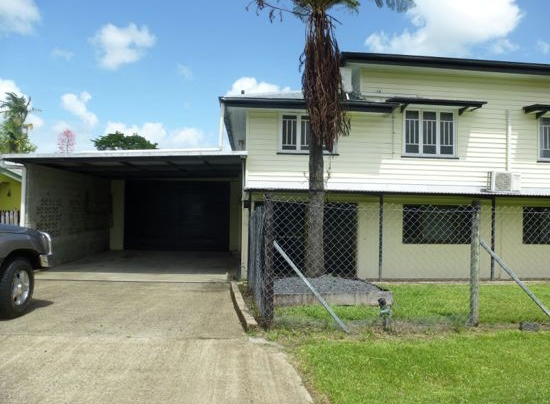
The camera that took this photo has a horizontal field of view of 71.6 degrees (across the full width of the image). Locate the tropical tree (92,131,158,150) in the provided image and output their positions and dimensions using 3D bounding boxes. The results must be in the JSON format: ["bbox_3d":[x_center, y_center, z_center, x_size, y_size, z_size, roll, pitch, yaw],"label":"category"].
[{"bbox_3d":[-13.700,-2.400,35.000,7.000,8.400,6.600,0,-1,0],"label":"tropical tree"}]

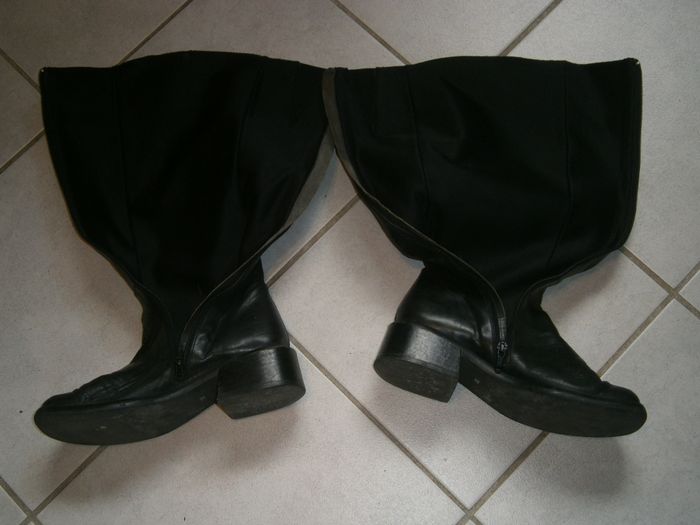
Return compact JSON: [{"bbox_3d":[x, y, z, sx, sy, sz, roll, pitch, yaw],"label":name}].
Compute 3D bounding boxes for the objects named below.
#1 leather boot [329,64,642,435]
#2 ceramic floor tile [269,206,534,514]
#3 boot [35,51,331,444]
[{"bbox_3d":[0.133,-0.046,0.988,0.358,0.105,0.409,5,71,5],"label":"leather boot"},{"bbox_3d":[0.119,0.038,1.022,0.313,0.009,0.313,43,81,13],"label":"ceramic floor tile"},{"bbox_3d":[-0.171,-0.039,1.003,0.334,0.105,0.425,-6,71,2],"label":"boot"}]

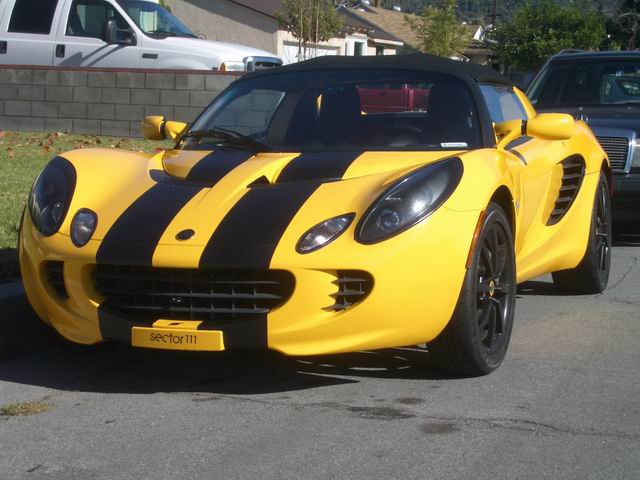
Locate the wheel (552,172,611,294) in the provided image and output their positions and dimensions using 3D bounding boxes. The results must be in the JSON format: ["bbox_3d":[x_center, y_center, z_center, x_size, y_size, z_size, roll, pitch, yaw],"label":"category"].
[{"bbox_3d":[1.287,-0.050,6.695,0.225,0.630,0.630,2,5,19],"label":"wheel"}]

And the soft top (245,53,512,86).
[{"bbox_3d":[0.253,-0.731,5.948,1.170,0.170,0.800,2,5,19],"label":"soft top"}]

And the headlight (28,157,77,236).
[{"bbox_3d":[-0.890,-0.157,4.642,0.265,0.250,0.450,2,5,19],"label":"headlight"}]

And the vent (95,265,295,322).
[{"bbox_3d":[-0.392,0.158,4.174,0.700,0.175,0.140,2,5,19],"label":"vent"}]

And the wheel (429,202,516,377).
[{"bbox_3d":[0.497,0.157,4.545,0.185,0.600,0.600,2,5,21],"label":"wheel"}]

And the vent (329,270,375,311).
[{"bbox_3d":[0.105,0.154,4.119,0.160,0.130,0.130,2,5,19],"label":"vent"}]

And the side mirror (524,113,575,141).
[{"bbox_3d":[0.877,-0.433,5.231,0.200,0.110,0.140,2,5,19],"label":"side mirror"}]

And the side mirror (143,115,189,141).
[{"bbox_3d":[-0.661,-0.471,5.752,0.260,0.115,0.170,2,5,19],"label":"side mirror"}]

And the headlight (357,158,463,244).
[{"bbox_3d":[0.294,-0.123,4.225,0.265,0.250,0.450,2,5,19],"label":"headlight"}]

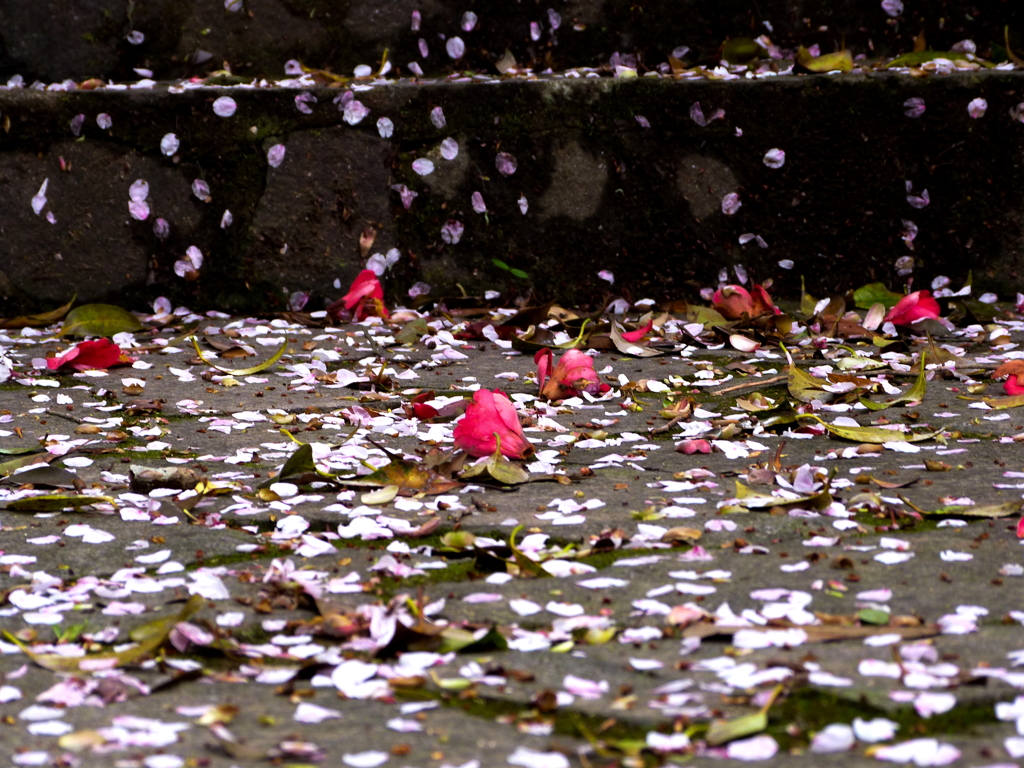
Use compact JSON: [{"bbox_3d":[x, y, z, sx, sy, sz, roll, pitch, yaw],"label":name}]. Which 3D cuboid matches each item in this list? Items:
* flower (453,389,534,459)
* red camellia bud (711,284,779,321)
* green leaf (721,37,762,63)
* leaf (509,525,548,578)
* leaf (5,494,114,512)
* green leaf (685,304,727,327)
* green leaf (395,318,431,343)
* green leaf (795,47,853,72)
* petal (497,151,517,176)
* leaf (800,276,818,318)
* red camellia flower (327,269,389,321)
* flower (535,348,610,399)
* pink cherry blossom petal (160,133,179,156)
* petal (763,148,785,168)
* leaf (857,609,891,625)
[{"bbox_3d":[-0.009,0.020,2.350,0.041,0.036,0.042,-6,9,-40],"label":"flower"},{"bbox_3d":[0.154,-0.053,3.020,0.045,0.027,0.040,0,7,0],"label":"red camellia bud"},{"bbox_3d":[0.160,-0.230,3.160,0.029,0.019,0.020,0,7,0],"label":"green leaf"},{"bbox_3d":[0.008,0.078,2.131,0.018,0.021,0.028,0,6,0],"label":"leaf"},{"bbox_3d":[-0.212,0.056,2.150,0.051,0.007,0.018,0,7,0],"label":"leaf"},{"bbox_3d":[0.123,-0.043,2.890,0.029,0.013,0.020,0,7,0],"label":"green leaf"},{"bbox_3d":[-0.062,-0.033,2.870,0.023,0.015,0.022,0,7,0],"label":"green leaf"},{"bbox_3d":[0.209,-0.218,3.080,0.039,0.017,0.022,0,7,0],"label":"green leaf"},{"bbox_3d":[-0.004,-0.169,3.537,0.015,0.018,0.004,0,6,0],"label":"petal"},{"bbox_3d":[0.192,-0.056,2.950,0.013,0.026,0.014,0,7,0],"label":"leaf"},{"bbox_3d":[-0.116,-0.067,3.458,0.047,0.037,0.045,-4,7,-35],"label":"red camellia flower"},{"bbox_3d":[0.034,-0.005,2.550,0.042,0.026,0.036,0,7,6],"label":"flower"},{"bbox_3d":[-0.230,-0.161,3.080,0.012,0.016,0.004,0,7,0],"label":"pink cherry blossom petal"},{"bbox_3d":[0.177,-0.152,3.090,0.015,0.014,0.004,0,7,0],"label":"petal"},{"bbox_3d":[0.156,0.100,1.976,0.014,0.005,0.012,0,6,0],"label":"leaf"}]

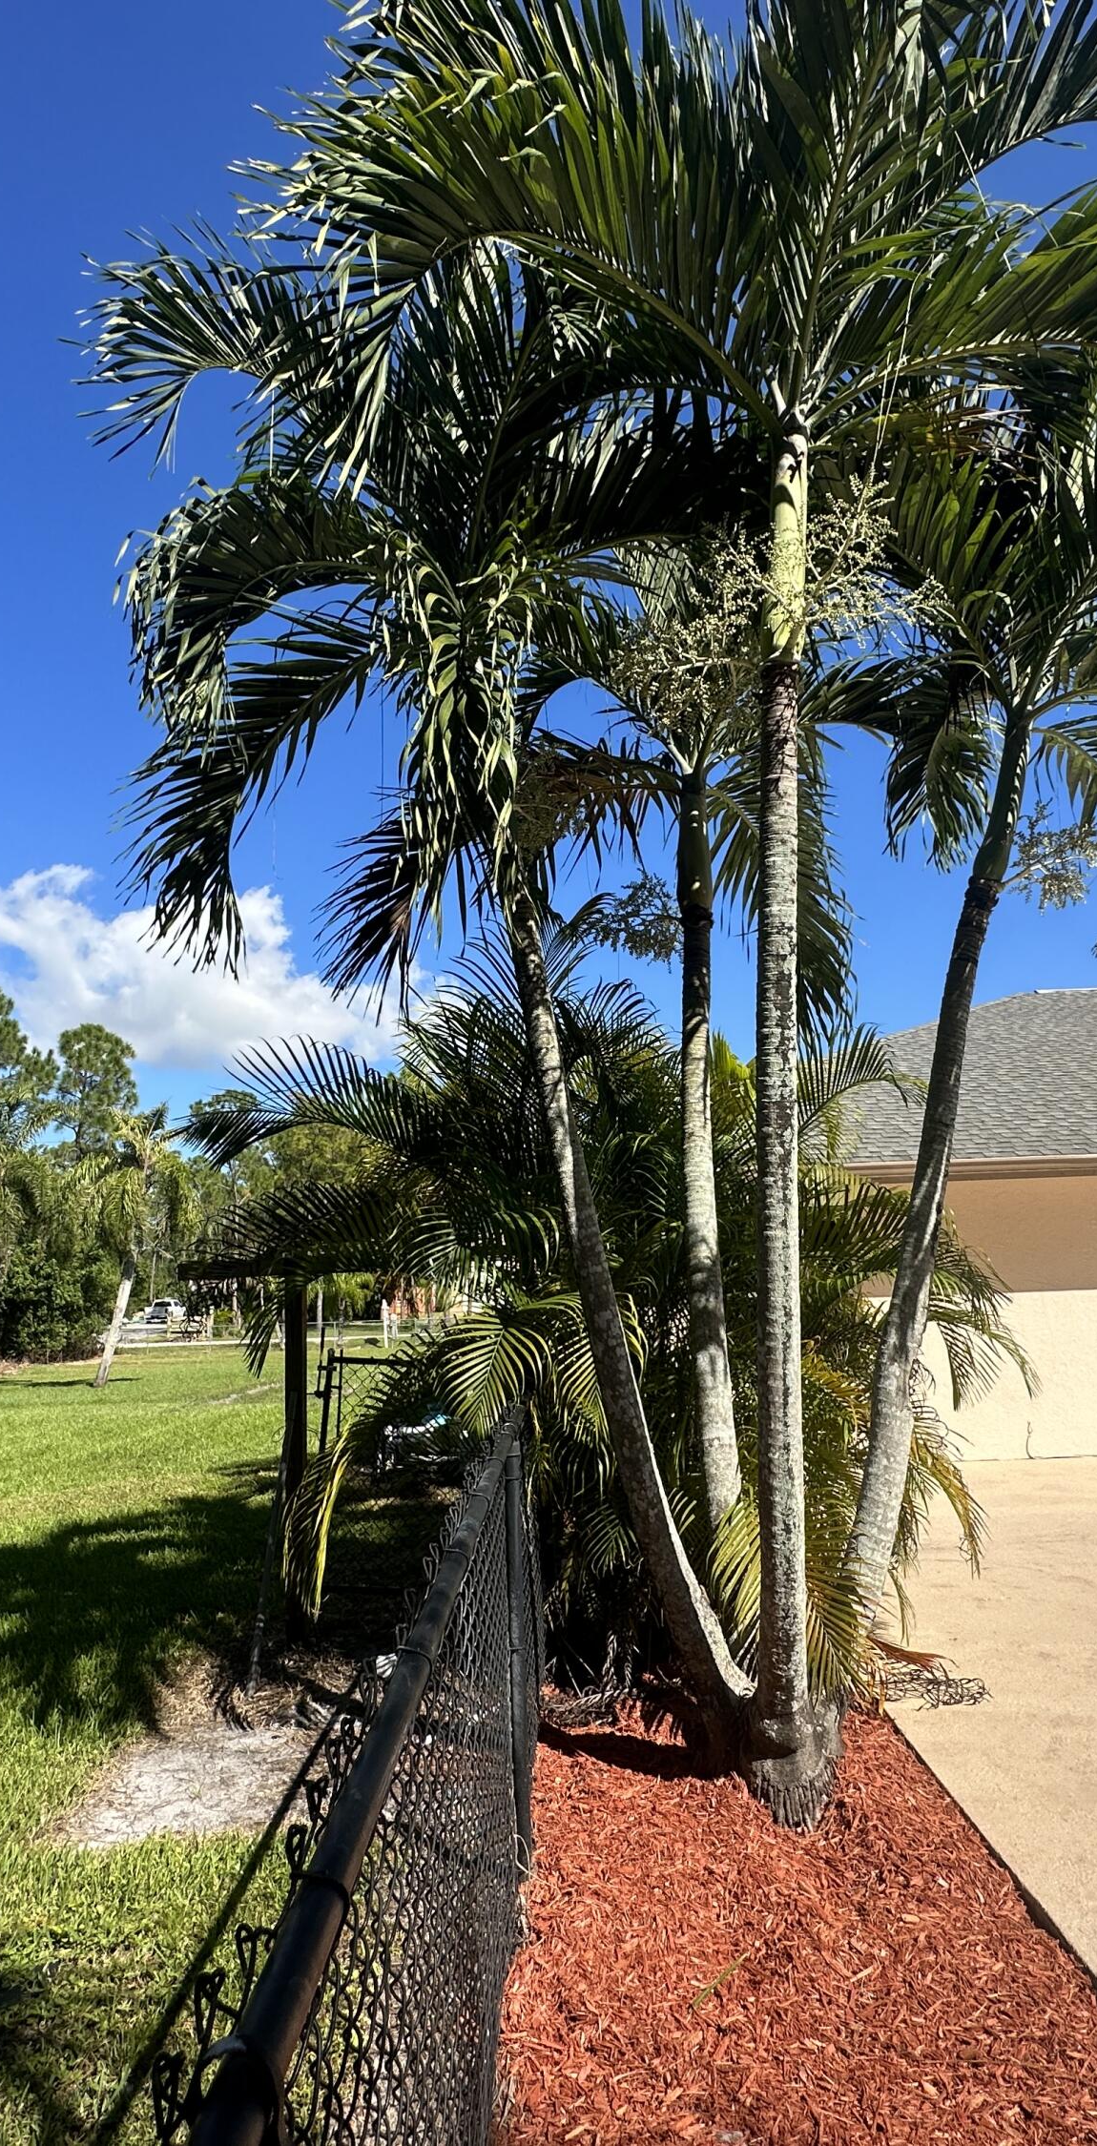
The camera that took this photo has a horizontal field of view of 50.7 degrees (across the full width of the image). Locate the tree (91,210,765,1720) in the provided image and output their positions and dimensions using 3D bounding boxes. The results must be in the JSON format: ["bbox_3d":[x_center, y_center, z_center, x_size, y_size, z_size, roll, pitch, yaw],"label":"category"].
[{"bbox_3d":[-0.445,-0.523,4.588,2.800,5.800,2.400,-2,-11,0],"label":"tree"}]

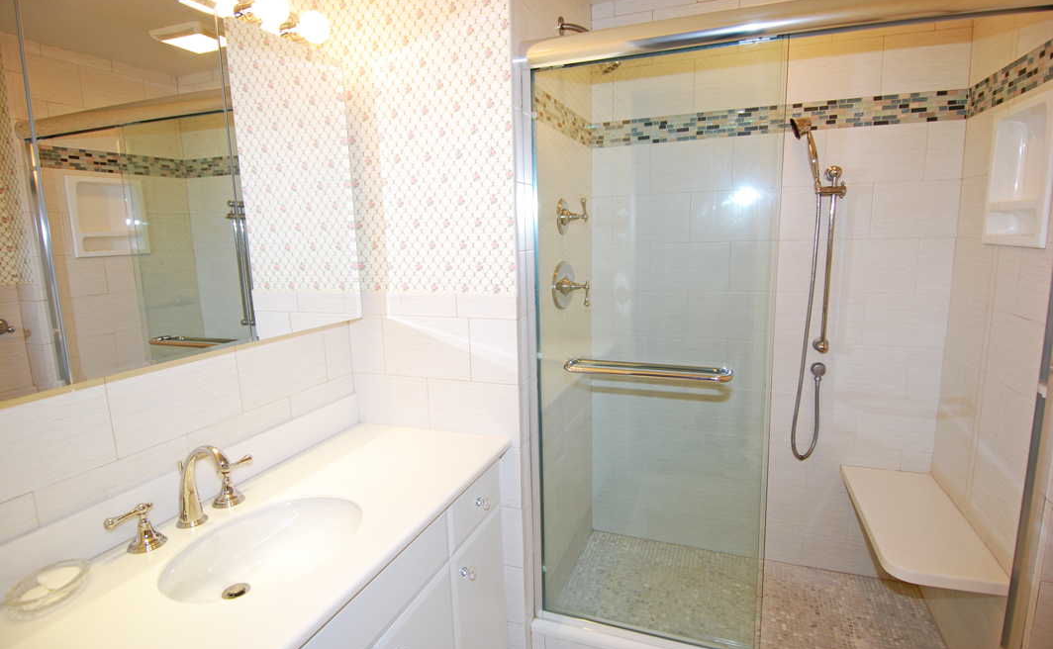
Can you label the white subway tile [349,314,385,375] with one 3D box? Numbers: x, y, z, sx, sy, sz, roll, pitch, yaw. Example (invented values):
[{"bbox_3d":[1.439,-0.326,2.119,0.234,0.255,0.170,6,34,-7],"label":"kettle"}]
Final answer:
[{"bbox_3d":[-0.535,0.068,1.782,0.129,0.198,0.010,2,9,20],"label":"white subway tile"}]

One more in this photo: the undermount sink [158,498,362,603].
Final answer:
[{"bbox_3d":[-0.532,0.533,1.115,0.347,0.155,0.407,2,9,20],"label":"undermount sink"}]

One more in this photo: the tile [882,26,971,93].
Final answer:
[{"bbox_3d":[1.396,-0.913,1.846,0.257,0.197,0.010,2,9,20],"label":"tile"}]

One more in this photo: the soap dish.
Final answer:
[{"bbox_3d":[-0.848,0.469,0.939,0.125,0.036,0.126,2,9,20],"label":"soap dish"}]

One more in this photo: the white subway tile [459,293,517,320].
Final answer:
[{"bbox_3d":[-0.122,-0.054,1.608,0.196,0.070,0.010,2,9,20],"label":"white subway tile"}]

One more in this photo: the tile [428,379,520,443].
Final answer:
[{"bbox_3d":[-0.169,0.277,1.679,0.315,0.196,0.010,2,9,20],"label":"tile"}]

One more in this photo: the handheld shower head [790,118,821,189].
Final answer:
[{"bbox_3d":[1.032,-0.628,1.936,0.072,0.273,0.080,-11,5,17],"label":"handheld shower head"}]

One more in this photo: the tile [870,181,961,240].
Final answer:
[{"bbox_3d":[1.411,-0.415,1.922,0.267,0.199,0.010,2,9,20],"label":"tile"}]

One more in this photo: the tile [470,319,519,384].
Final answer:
[{"bbox_3d":[-0.099,0.082,1.621,0.154,0.198,0.010,2,9,20],"label":"tile"}]

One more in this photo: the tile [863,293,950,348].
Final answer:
[{"bbox_3d":[1.419,-0.013,1.984,0.271,0.199,0.010,2,9,20],"label":"tile"}]

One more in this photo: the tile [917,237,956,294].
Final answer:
[{"bbox_3d":[1.492,-0.212,1.925,0.106,0.202,0.010,2,9,20],"label":"tile"}]

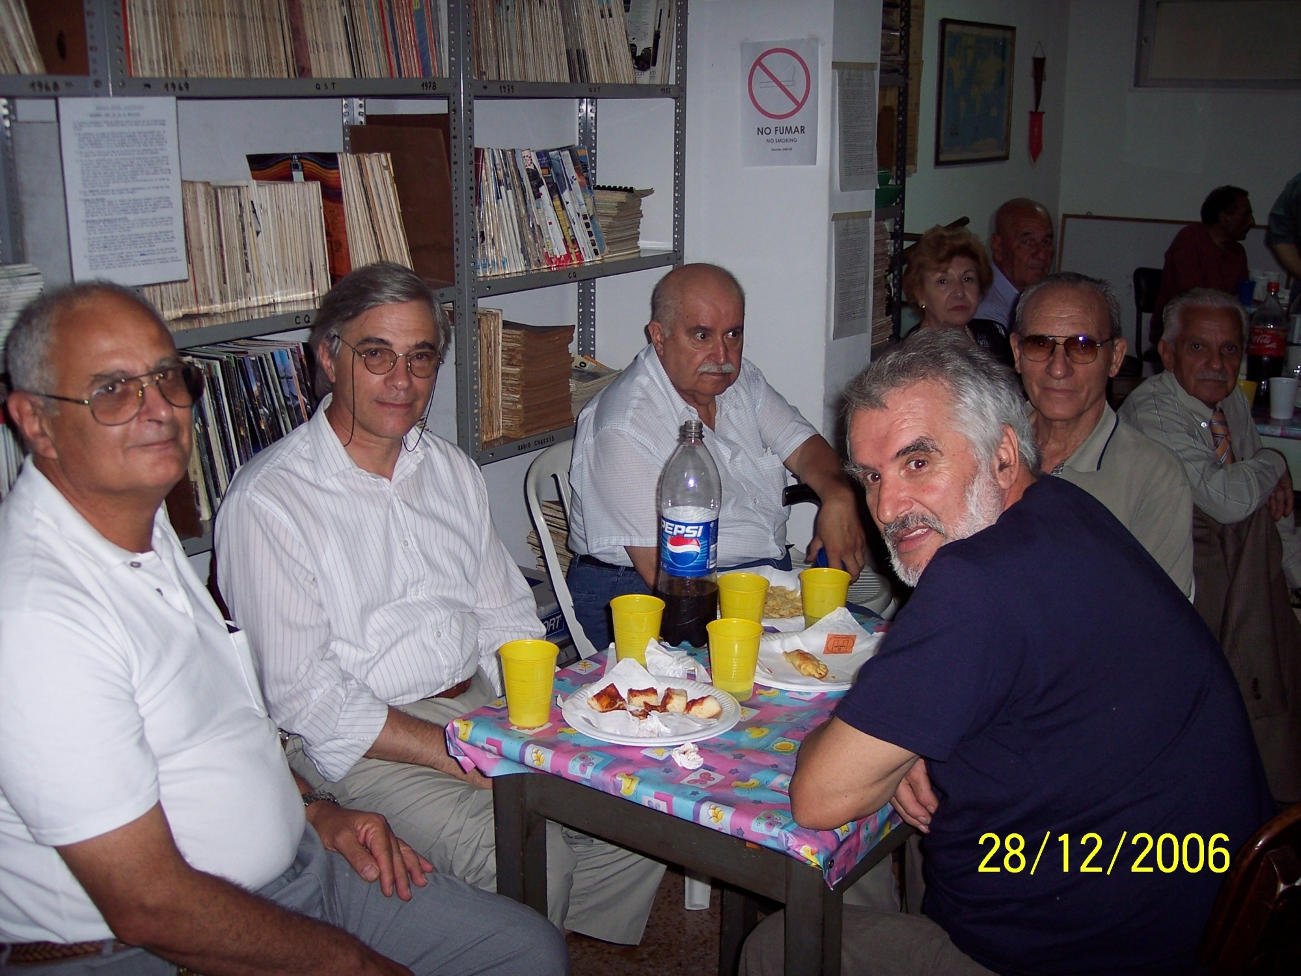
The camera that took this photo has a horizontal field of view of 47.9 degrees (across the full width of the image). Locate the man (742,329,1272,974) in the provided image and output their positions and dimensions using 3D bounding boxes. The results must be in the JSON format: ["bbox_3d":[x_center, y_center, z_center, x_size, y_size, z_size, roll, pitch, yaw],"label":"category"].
[{"bbox_3d":[0.362,0.453,1.621,0.720,1.265,0.580,11,19,34],"label":"man"}]

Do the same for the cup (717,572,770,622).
[{"bbox_3d":[0.130,0.172,2.050,0.073,0.090,0.073,0,15,0],"label":"cup"}]

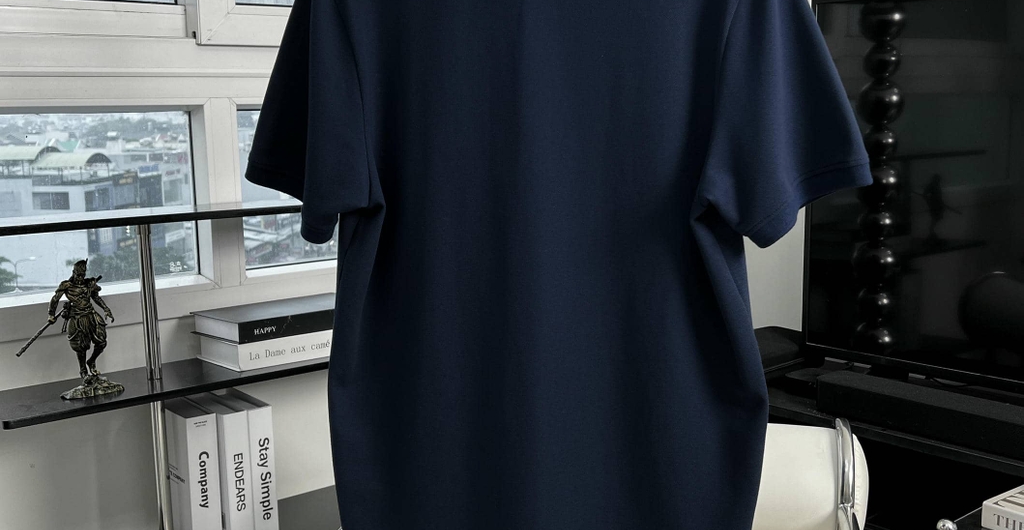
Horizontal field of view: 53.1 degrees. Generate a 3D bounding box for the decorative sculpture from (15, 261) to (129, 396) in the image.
[{"bbox_3d":[-0.667,0.098,1.557,0.141,0.206,0.110,-6,11,-30],"label":"decorative sculpture"}]

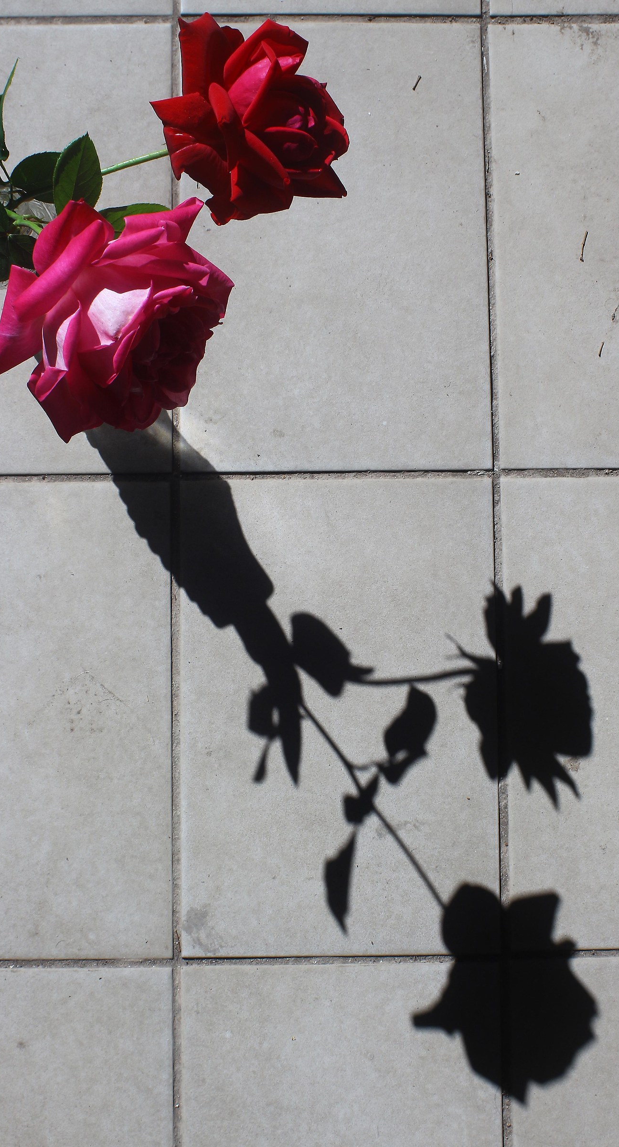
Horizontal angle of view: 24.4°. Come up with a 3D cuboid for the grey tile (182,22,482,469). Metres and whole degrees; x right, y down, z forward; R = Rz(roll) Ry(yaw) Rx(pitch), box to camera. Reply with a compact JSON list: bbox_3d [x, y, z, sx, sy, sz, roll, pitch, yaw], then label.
[{"bbox_3d":[0.016,-0.214,0.940,0.200,0.010,0.300,-1,85,-1],"label":"grey tile"}]

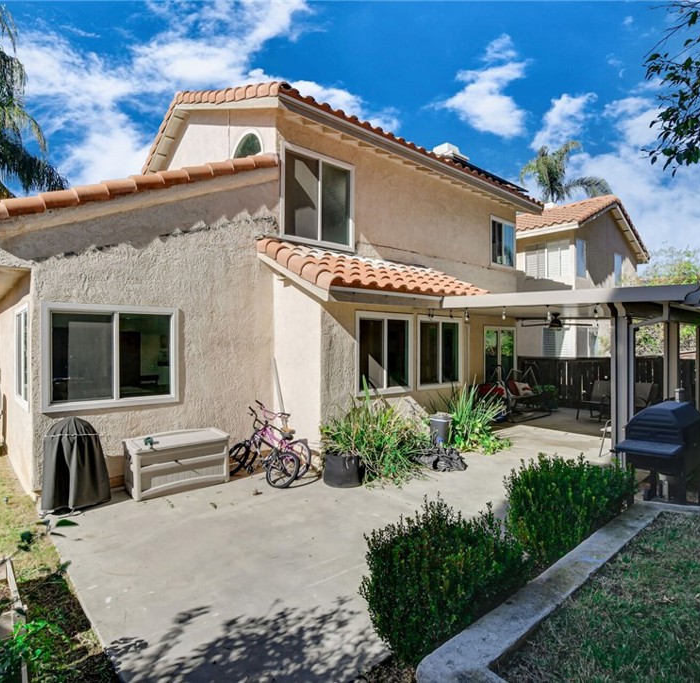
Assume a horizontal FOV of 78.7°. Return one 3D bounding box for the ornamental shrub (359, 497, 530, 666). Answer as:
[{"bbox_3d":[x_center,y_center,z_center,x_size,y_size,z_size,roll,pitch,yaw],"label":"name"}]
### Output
[{"bbox_3d":[0.621,1.425,2.547,0.938,0.690,0.655,0,0,-40],"label":"ornamental shrub"}]

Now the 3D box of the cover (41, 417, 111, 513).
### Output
[{"bbox_3d":[-3.086,1.310,4.797,0.660,0.920,0.660,0,0,-40],"label":"cover"}]

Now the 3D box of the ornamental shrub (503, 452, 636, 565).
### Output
[{"bbox_3d":[1.850,1.429,3.547,1.097,0.681,0.602,0,0,-40],"label":"ornamental shrub"}]

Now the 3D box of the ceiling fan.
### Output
[{"bbox_3d":[3.963,-0.420,8.150,1.300,0.350,1.300,0,0,-40],"label":"ceiling fan"}]

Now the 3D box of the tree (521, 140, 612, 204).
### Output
[{"bbox_3d":[12.250,-4.880,24.500,5.100,13.300,5.100,0,0,0],"label":"tree"}]

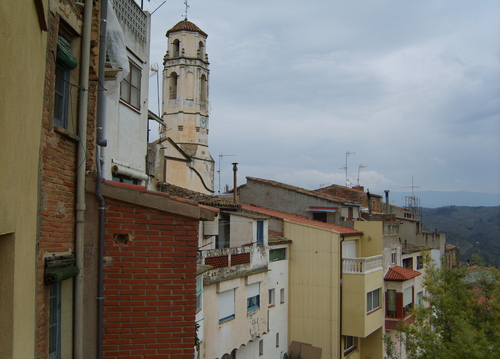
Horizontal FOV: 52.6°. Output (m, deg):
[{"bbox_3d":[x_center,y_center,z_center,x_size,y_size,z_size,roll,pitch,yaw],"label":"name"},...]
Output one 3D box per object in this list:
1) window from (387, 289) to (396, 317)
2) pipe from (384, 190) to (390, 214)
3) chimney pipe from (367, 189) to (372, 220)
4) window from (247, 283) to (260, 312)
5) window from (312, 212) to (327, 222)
[{"bbox_3d":[7.905,6.934,28.200,0.500,1.570,0.120,-2,-5,32],"label":"window"},{"bbox_3d":[8.575,1.446,31.500,0.320,1.550,0.320,-2,-5,32],"label":"pipe"},{"bbox_3d":[7.347,1.441,31.000,0.250,1.700,0.250,-2,-5,32],"label":"chimney pipe"},{"bbox_3d":[0.123,5.306,22.824,0.150,1.210,1.170,-2,-5,28],"label":"window"},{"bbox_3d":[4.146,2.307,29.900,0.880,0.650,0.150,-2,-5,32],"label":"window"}]

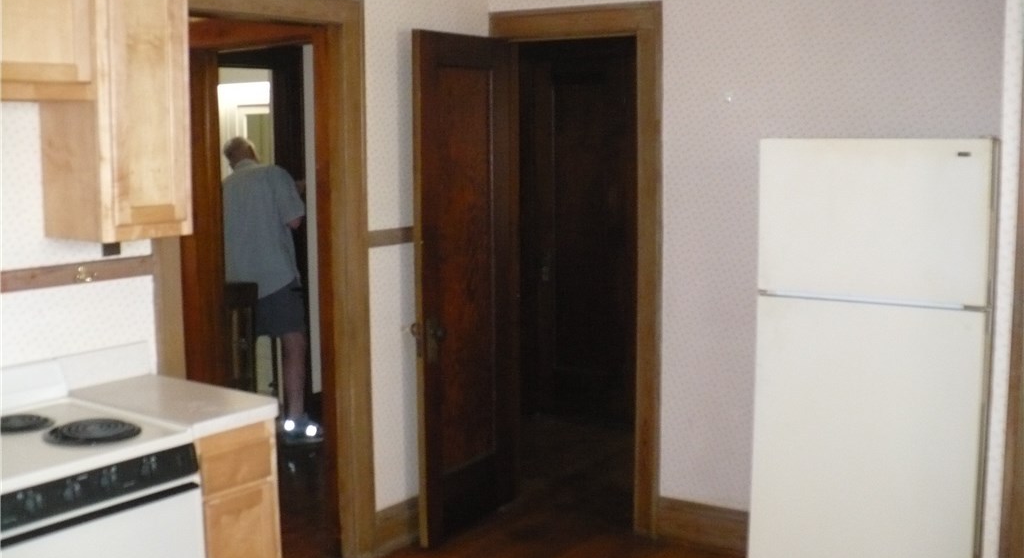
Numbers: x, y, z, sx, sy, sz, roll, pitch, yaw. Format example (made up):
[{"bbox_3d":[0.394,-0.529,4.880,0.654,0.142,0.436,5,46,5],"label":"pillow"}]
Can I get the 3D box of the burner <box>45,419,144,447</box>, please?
[{"bbox_3d":[-1.039,0.375,2.722,0.226,0.022,0.226,0,7,0],"label":"burner"}]

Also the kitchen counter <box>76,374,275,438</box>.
[{"bbox_3d":[-0.972,0.353,3.119,0.602,0.046,0.302,5,9,34],"label":"kitchen counter"}]

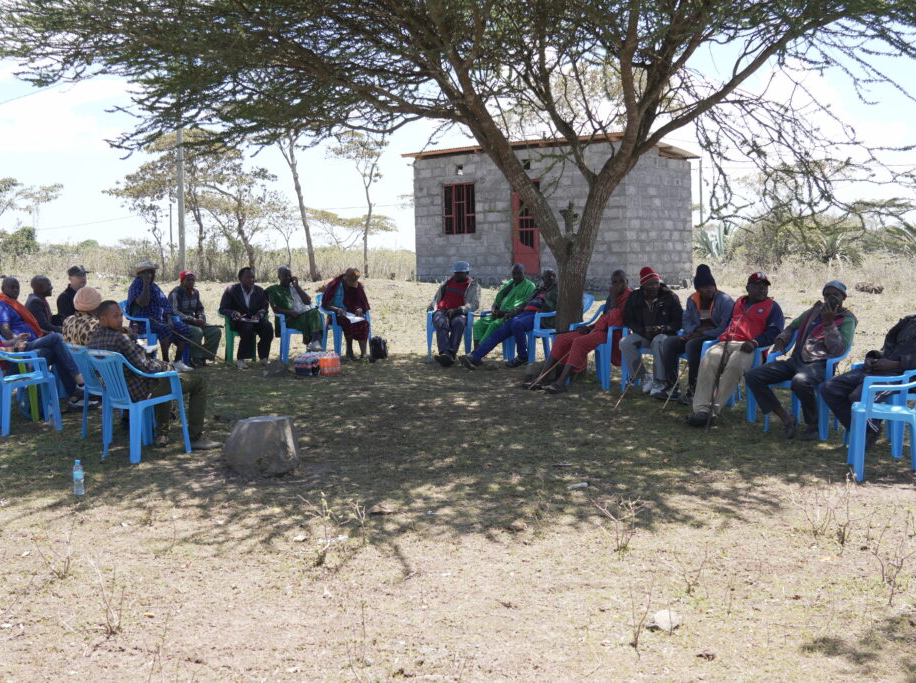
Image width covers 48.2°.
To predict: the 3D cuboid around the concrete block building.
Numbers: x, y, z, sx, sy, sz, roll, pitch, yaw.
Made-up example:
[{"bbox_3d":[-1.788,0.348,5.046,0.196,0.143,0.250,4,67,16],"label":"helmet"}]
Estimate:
[{"bbox_3d":[2.298,-3.126,26.070,6.837,3.413,3.463,3,6,39],"label":"concrete block building"}]

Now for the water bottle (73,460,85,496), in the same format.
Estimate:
[{"bbox_3d":[-2.369,0.852,6.400,0.068,0.217,0.068,-1,5,0],"label":"water bottle"}]

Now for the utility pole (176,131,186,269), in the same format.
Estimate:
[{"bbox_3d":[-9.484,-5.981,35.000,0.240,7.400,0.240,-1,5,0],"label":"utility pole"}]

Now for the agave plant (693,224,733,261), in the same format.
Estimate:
[{"bbox_3d":[9.195,-3.541,37.000,1.650,1.500,1.650,-1,5,0],"label":"agave plant"}]

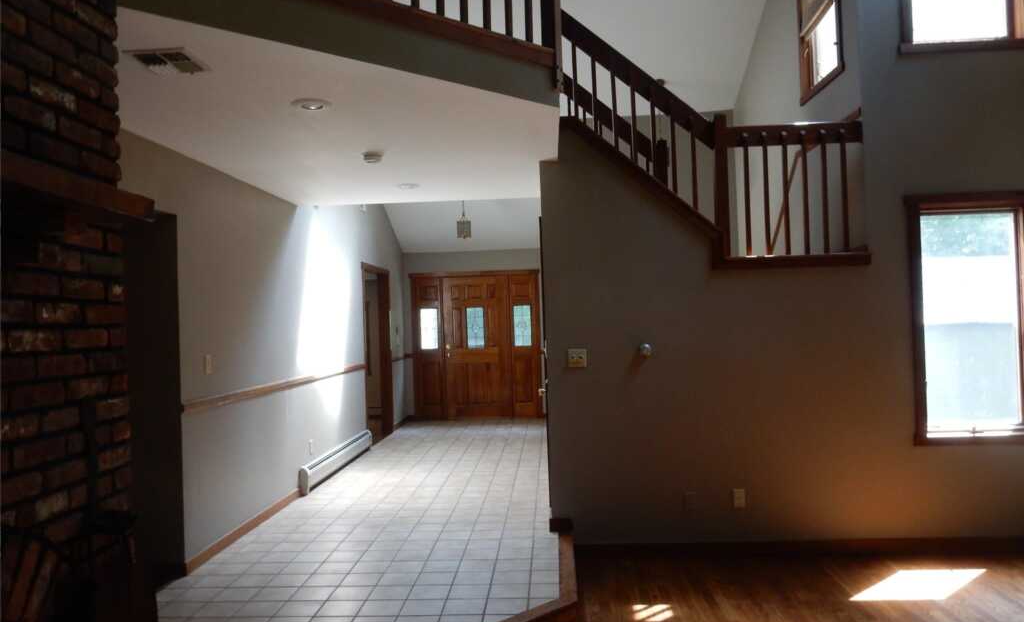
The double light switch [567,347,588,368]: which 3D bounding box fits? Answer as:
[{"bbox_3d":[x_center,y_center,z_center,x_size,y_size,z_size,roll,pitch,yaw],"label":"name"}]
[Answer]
[{"bbox_3d":[0.430,0.309,4.856,0.118,0.118,0.012,-2,-1,3],"label":"double light switch"}]

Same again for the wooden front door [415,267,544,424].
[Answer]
[{"bbox_3d":[-0.514,0.496,10.575,1.872,2.099,0.140,-2,-1,3],"label":"wooden front door"}]

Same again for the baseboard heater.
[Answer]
[{"bbox_3d":[-1.669,1.434,7.263,0.070,0.209,2.296,-2,-1,3],"label":"baseboard heater"}]

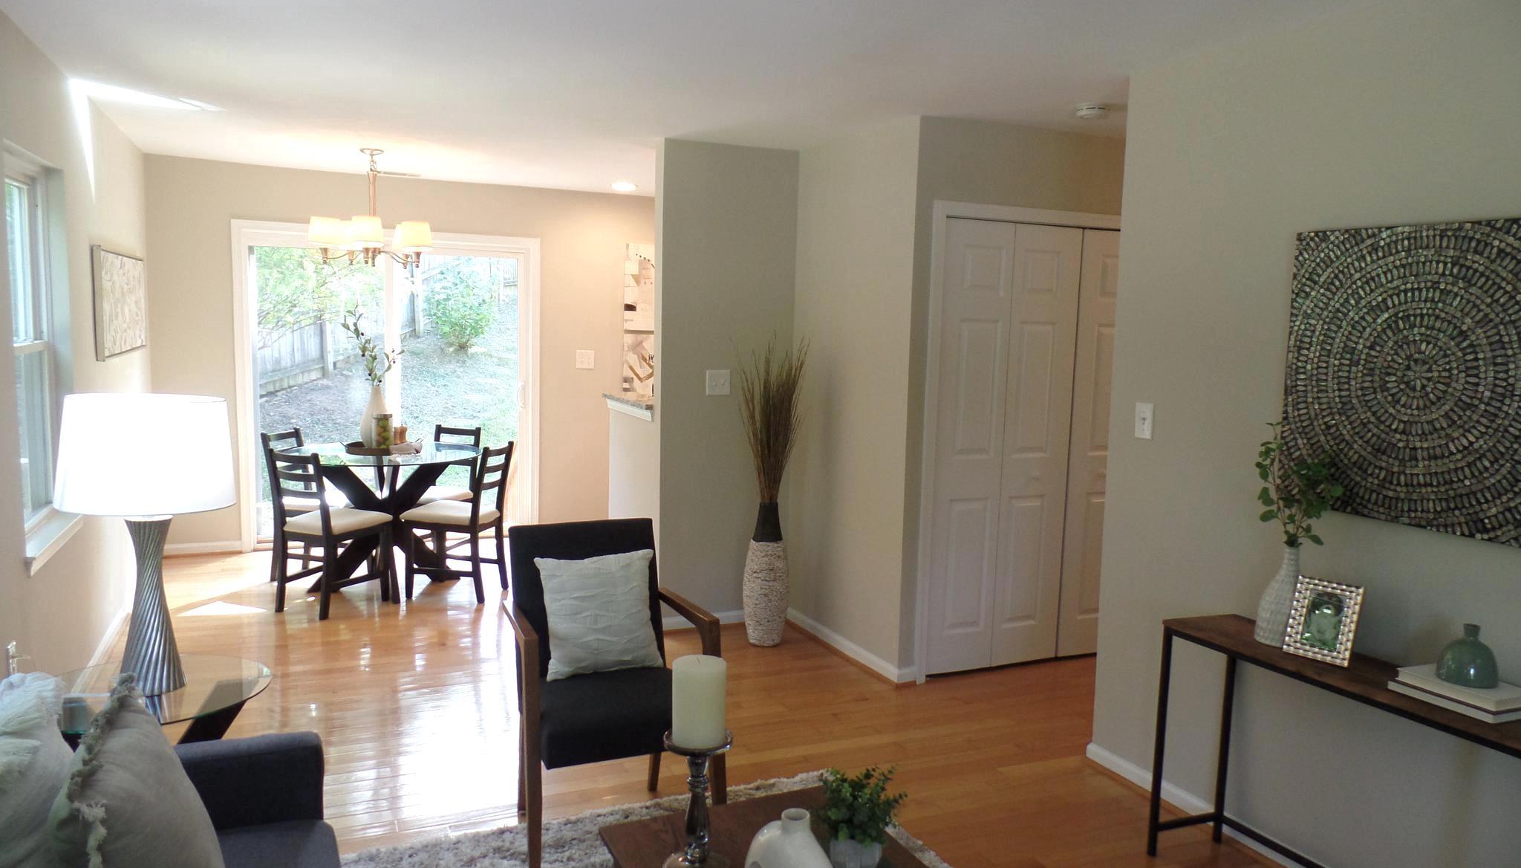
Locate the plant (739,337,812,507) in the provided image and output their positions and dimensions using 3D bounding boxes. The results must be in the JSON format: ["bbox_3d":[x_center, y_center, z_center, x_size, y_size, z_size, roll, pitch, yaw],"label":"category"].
[{"bbox_3d":[0.066,-0.068,4.882,0.350,0.800,0.340,2,6,0],"label":"plant"}]

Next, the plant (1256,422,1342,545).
[{"bbox_3d":[1.473,0.138,2.766,0.190,0.330,0.190,-1,7,-24],"label":"plant"}]

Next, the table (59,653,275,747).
[{"bbox_3d":[-1.617,0.947,2.683,0.580,0.555,0.580,-1,7,-25],"label":"table"}]

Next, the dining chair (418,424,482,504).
[{"bbox_3d":[-2.015,0.393,6.296,0.420,0.860,0.510,4,7,20],"label":"dining chair"}]

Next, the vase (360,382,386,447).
[{"bbox_3d":[-2.296,-0.104,6.029,0.175,0.360,0.175,-1,7,-24],"label":"vase"}]

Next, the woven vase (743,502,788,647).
[{"bbox_3d":[0.035,0.683,4.975,0.220,0.700,0.220,1,6,0],"label":"woven vase"}]

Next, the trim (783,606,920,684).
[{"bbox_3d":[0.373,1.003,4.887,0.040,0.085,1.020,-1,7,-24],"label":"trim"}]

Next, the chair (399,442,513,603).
[{"bbox_3d":[-1.695,0.469,5.676,0.510,0.860,0.420,3,6,12],"label":"chair"}]

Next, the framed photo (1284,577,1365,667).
[{"bbox_3d":[1.486,0.491,2.668,0.030,0.210,0.157,23,-10,-42],"label":"framed photo"}]

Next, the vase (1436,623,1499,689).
[{"bbox_3d":[1.645,0.509,2.340,0.118,0.135,0.118,-1,7,-24],"label":"vase"}]

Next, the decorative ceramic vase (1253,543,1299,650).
[{"bbox_3d":[1.463,0.440,2.798,0.150,0.268,0.150,-1,7,-24],"label":"decorative ceramic vase"}]

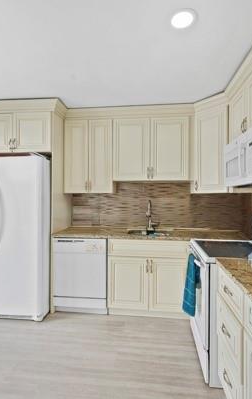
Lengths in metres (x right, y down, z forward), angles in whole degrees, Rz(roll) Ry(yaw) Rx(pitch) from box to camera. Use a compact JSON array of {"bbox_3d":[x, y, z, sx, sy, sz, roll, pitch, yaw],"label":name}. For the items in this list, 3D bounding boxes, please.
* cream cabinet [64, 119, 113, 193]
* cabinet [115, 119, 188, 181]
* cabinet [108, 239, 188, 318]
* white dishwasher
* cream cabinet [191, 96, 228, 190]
[{"bbox_3d":[-0.456,-0.545,3.073,0.636,0.920,0.324,0,1,7],"label":"cream cabinet"},{"bbox_3d":[0.316,-0.618,2.980,0.918,0.767,0.324,0,1,7],"label":"cabinet"},{"bbox_3d":[0.255,0.877,2.813,0.865,0.864,0.620,0,1,7],"label":"cabinet"},{"bbox_3d":[-0.479,0.874,2.886,0.602,0.864,0.600,0,1,7],"label":"white dishwasher"},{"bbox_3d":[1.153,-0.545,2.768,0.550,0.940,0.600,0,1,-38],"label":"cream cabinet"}]

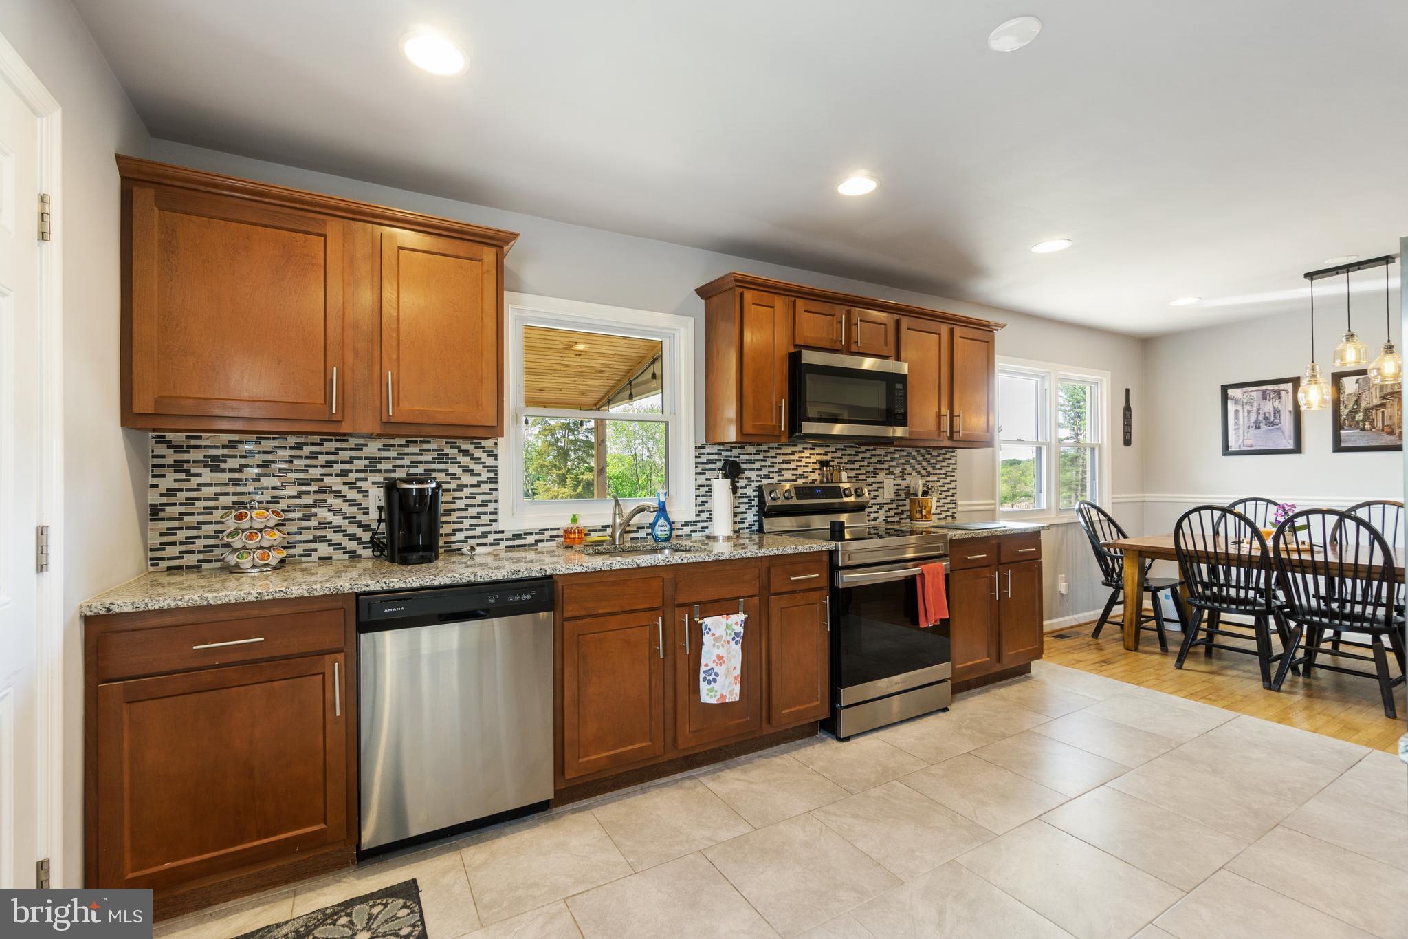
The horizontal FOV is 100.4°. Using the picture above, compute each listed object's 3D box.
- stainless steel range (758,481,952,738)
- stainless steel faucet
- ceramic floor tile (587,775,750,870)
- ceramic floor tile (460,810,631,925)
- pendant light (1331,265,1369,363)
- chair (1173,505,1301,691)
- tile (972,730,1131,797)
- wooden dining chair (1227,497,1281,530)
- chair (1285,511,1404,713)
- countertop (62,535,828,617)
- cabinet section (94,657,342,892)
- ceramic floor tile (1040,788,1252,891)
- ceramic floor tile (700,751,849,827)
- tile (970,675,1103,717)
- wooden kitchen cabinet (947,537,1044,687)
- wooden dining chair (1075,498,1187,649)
[{"bbox_3d":[0.802,0.672,3.148,0.767,1.190,0.715,0,-1,-30],"label":"stainless steel range"},{"bbox_3d":[-0.308,0.224,2.607,0.260,0.220,0.075,-1,-1,40],"label":"stainless steel faucet"},{"bbox_3d":[-0.120,1.279,2.144,0.456,0.012,0.452,0,-1,-30],"label":"ceramic floor tile"},{"bbox_3d":[-0.519,1.264,1.902,0.448,0.012,0.440,0,-1,-30],"label":"ceramic floor tile"},{"bbox_3d":[3.793,-0.886,3.446,0.140,0.570,0.140,0,-1,-30],"label":"pendant light"},{"bbox_3d":[3.272,0.737,3.633,0.580,1.030,0.470,0,-1,-30],"label":"chair"},{"bbox_3d":[1.472,1.253,2.512,0.446,0.010,0.446,0,-1,-29],"label":"tile"},{"bbox_3d":[4.064,0.755,4.404,0.600,1.060,0.480,0,-1,-30],"label":"wooden dining chair"},{"bbox_3d":[3.512,0.736,3.246,0.640,1.035,0.475,0,-1,-30],"label":"chair"},{"bbox_3d":[-0.644,0.371,2.392,2.540,0.036,0.635,0,-1,-30],"label":"countertop"},{"bbox_3d":[-1.322,0.838,1.645,0.545,0.568,0.025,0,-1,-30],"label":"cabinet section"},{"bbox_3d":[1.518,1.265,2.044,0.456,0.012,0.452,0,-1,-30],"label":"ceramic floor tile"},{"bbox_3d":[0.267,1.263,2.349,0.450,0.012,0.440,0,-1,-30],"label":"ceramic floor tile"},{"bbox_3d":[1.838,1.263,3.242,0.450,0.012,0.440,0,-1,-30],"label":"tile"},{"bbox_3d":[1.516,0.813,3.587,0.920,0.857,0.609,0,-1,-29],"label":"wooden kitchen cabinet"},{"bbox_3d":[3.230,0.756,4.437,0.570,1.010,0.620,0,-1,-30],"label":"wooden dining chair"}]

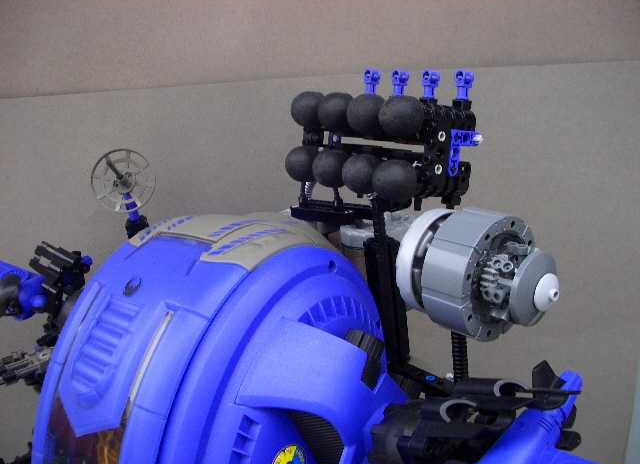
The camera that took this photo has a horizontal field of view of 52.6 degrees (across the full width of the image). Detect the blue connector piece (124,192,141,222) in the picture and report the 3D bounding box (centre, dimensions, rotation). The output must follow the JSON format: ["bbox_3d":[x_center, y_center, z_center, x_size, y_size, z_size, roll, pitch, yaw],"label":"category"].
[{"bbox_3d":[-0.138,-0.019,0.472,0.008,0.024,0.007,-23,16,-38],"label":"blue connector piece"}]

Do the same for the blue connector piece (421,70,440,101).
[{"bbox_3d":[0.063,-0.085,0.372,0.008,0.016,0.007,-5,15,-41],"label":"blue connector piece"}]

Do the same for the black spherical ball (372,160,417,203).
[{"bbox_3d":[0.039,-0.027,0.338,0.022,0.022,0.022,3,12,-1],"label":"black spherical ball"}]

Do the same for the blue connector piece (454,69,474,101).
[{"bbox_3d":[0.079,-0.080,0.354,0.008,0.016,0.007,-5,15,-41],"label":"blue connector piece"}]

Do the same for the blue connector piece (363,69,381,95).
[{"bbox_3d":[0.033,-0.096,0.413,0.008,0.016,0.007,-5,14,-42],"label":"blue connector piece"}]

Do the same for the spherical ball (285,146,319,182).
[{"bbox_3d":[-0.009,-0.041,0.384,0.022,0.022,0.022,2,14,0],"label":"spherical ball"}]

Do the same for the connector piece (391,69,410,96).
[{"bbox_3d":[0.048,-0.089,0.389,0.008,0.016,0.007,-5,15,-41],"label":"connector piece"}]

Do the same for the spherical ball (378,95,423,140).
[{"bbox_3d":[0.042,-0.059,0.332,0.022,0.022,0.022,3,12,-1],"label":"spherical ball"}]

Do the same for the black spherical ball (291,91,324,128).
[{"bbox_3d":[-0.006,-0.072,0.384,0.022,0.022,0.022,3,12,-1],"label":"black spherical ball"}]

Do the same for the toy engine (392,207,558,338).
[{"bbox_3d":[0.072,0.019,0.278,0.054,0.054,0.065,-5,14,-40],"label":"toy engine"}]

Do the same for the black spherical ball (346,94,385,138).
[{"bbox_3d":[0.025,-0.062,0.343,0.022,0.022,0.022,2,14,0],"label":"black spherical ball"}]

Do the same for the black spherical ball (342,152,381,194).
[{"bbox_3d":[0.022,-0.031,0.349,0.022,0.022,0.022,2,14,0],"label":"black spherical ball"}]

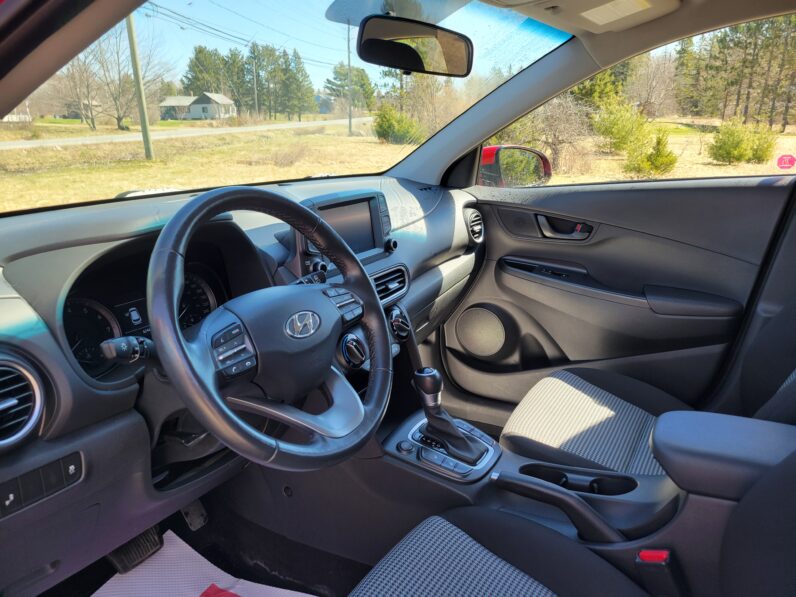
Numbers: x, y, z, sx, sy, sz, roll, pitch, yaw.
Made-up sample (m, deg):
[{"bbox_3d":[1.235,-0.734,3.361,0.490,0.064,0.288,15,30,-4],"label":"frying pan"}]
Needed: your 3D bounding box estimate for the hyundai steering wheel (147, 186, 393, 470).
[{"bbox_3d":[-0.157,0.038,0.769,0.105,0.370,0.370,-26,-1,34],"label":"hyundai steering wheel"}]

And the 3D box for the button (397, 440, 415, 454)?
[{"bbox_3d":[0.014,0.274,1.097,0.030,0.011,0.030,5,21,-2],"label":"button"}]

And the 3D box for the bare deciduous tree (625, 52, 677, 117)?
[{"bbox_3d":[24.488,-20.662,58.000,5.000,6.300,5.000,7,19,21],"label":"bare deciduous tree"}]

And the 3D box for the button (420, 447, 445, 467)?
[{"bbox_3d":[0.063,0.286,1.078,0.045,0.011,0.023,16,23,26],"label":"button"}]

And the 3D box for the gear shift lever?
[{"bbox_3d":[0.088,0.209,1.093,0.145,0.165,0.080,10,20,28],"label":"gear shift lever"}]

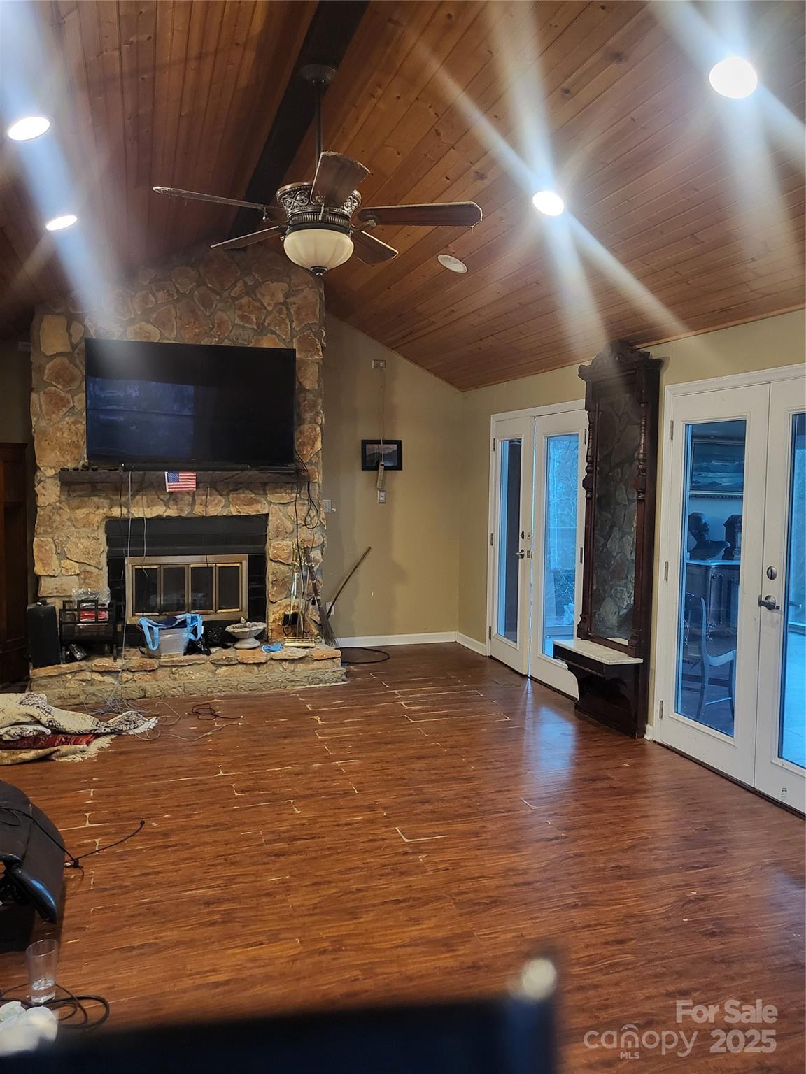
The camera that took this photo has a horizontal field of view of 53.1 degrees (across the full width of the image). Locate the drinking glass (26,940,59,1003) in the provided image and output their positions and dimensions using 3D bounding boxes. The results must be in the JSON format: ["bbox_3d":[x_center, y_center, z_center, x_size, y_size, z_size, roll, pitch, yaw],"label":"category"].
[{"bbox_3d":[-1.109,1.350,2.489,0.088,0.155,0.088,-1,5,-19],"label":"drinking glass"}]

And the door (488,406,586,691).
[{"bbox_3d":[1.047,0.068,6.387,0.100,2.110,1.580,-1,5,-19],"label":"door"}]

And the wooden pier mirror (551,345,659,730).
[{"bbox_3d":[1.274,0.012,5.161,0.300,2.430,0.710,-1,5,-19],"label":"wooden pier mirror"}]

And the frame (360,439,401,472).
[{"bbox_3d":[-0.189,-0.746,7.391,0.380,0.280,0.030,-1,5,-19],"label":"frame"}]

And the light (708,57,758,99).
[{"bbox_3d":[1.117,-1.549,2.717,0.178,0.030,0.178,26,-5,-19],"label":"light"}]

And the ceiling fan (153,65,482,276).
[{"bbox_3d":[-0.350,-1.536,3.369,1.350,0.870,1.350,-1,5,-19],"label":"ceiling fan"}]

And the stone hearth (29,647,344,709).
[{"bbox_3d":[-1.581,1.012,6.137,2.240,0.240,0.520,-1,5,-19],"label":"stone hearth"}]

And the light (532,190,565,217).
[{"bbox_3d":[0.696,-1.599,3.868,0.185,0.040,0.185,26,-4,-19],"label":"light"}]

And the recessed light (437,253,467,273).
[{"bbox_3d":[0.303,-1.696,4.993,0.195,0.040,0.195,26,-4,-19],"label":"recessed light"}]

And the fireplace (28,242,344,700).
[{"bbox_3d":[-1.663,-0.625,6.281,2.220,3.480,1.080,-1,5,-19],"label":"fireplace"}]

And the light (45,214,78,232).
[{"bbox_3d":[-1.828,-1.683,4.319,0.185,0.040,0.185,-28,13,-15],"label":"light"}]

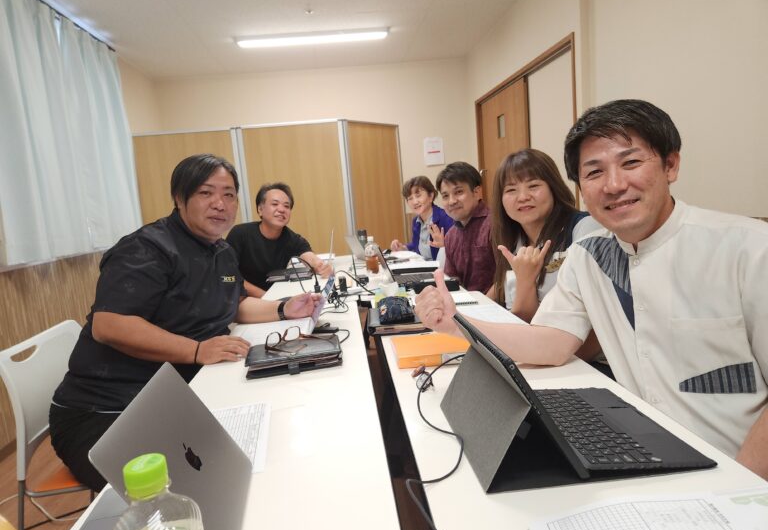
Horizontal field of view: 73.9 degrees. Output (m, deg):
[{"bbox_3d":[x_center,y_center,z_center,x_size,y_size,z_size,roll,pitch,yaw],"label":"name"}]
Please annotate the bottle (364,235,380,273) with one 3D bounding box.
[{"bbox_3d":[-0.065,-0.060,2.939,0.072,0.212,0.072,-6,7,-4],"label":"bottle"}]

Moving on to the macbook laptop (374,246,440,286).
[{"bbox_3d":[0.111,-0.015,2.525,0.272,0.197,0.305,-6,7,-4],"label":"macbook laptop"}]

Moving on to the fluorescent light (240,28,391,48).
[{"bbox_3d":[-0.583,-1.887,4.275,1.250,0.065,0.170,-6,7,-4],"label":"fluorescent light"}]

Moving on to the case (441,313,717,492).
[{"bbox_3d":[0.288,0.193,0.859,0.334,0.187,0.305,-6,7,-4],"label":"case"}]

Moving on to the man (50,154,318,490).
[{"bbox_3d":[-0.608,0.327,1.606,0.770,1.280,0.640,-2,8,21],"label":"man"}]

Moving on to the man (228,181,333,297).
[{"bbox_3d":[-0.638,0.190,2.800,0.720,1.260,0.620,0,9,35],"label":"man"}]

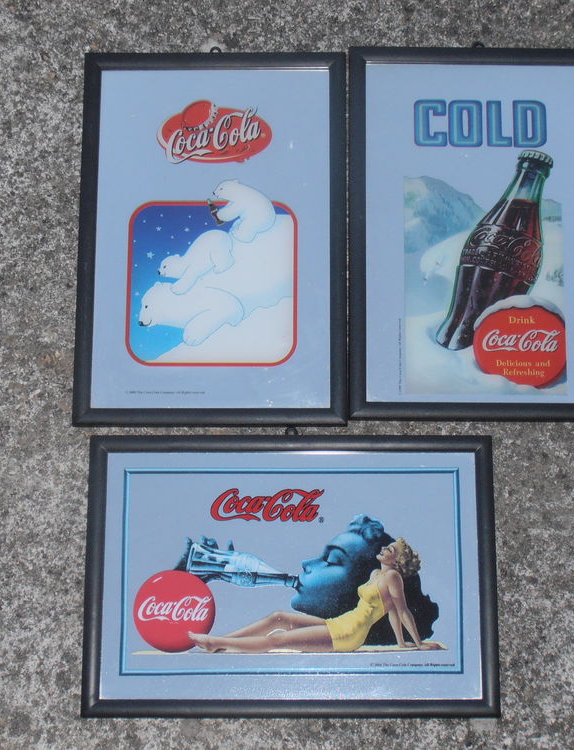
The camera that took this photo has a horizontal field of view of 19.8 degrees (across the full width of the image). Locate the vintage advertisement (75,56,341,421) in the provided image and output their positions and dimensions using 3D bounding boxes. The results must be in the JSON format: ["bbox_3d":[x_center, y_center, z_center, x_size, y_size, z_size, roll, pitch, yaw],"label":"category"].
[{"bbox_3d":[-0.061,-0.115,1.351,0.220,0.015,0.320,0,77,0],"label":"vintage advertisement"}]

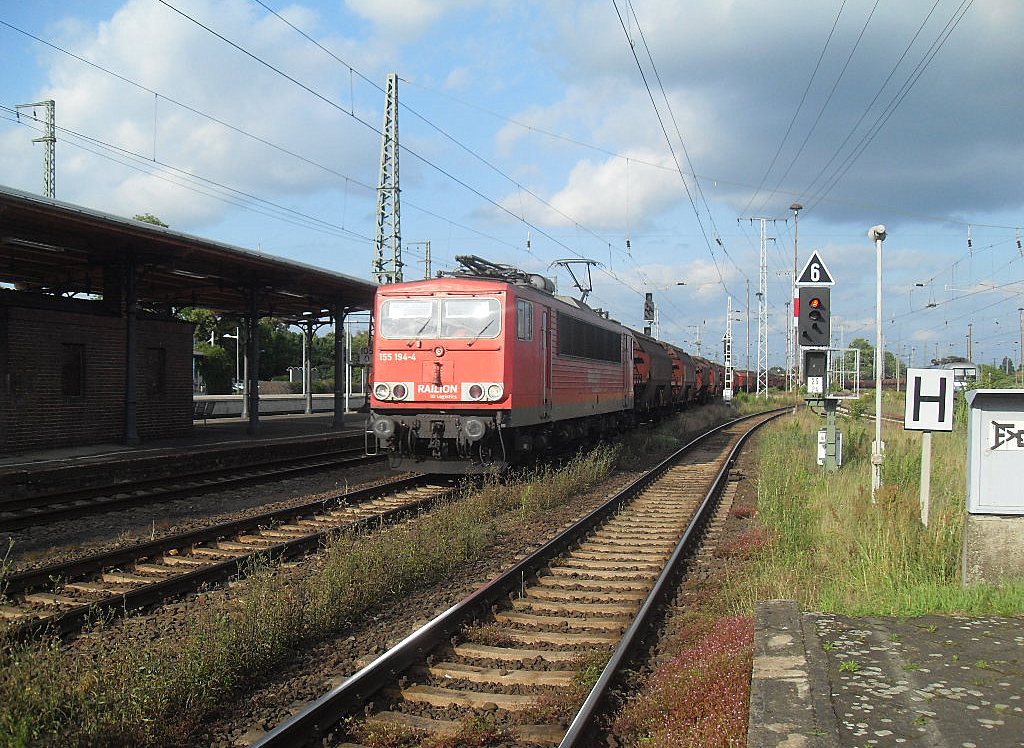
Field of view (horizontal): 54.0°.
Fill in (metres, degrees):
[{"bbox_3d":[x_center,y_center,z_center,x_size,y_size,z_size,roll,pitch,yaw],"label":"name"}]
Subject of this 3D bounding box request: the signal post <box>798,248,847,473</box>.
[{"bbox_3d":[6.606,-0.245,21.400,1.000,4.700,0.650,0,-1,10],"label":"signal post"}]

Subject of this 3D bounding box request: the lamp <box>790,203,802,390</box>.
[{"bbox_3d":[16.435,-3.546,58.000,0.720,12.500,0.720,0,-1,0],"label":"lamp"}]

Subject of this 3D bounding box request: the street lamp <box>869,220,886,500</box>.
[{"bbox_3d":[5.746,-0.149,15.800,0.270,4.380,0.320,1,-1,-23],"label":"street lamp"}]

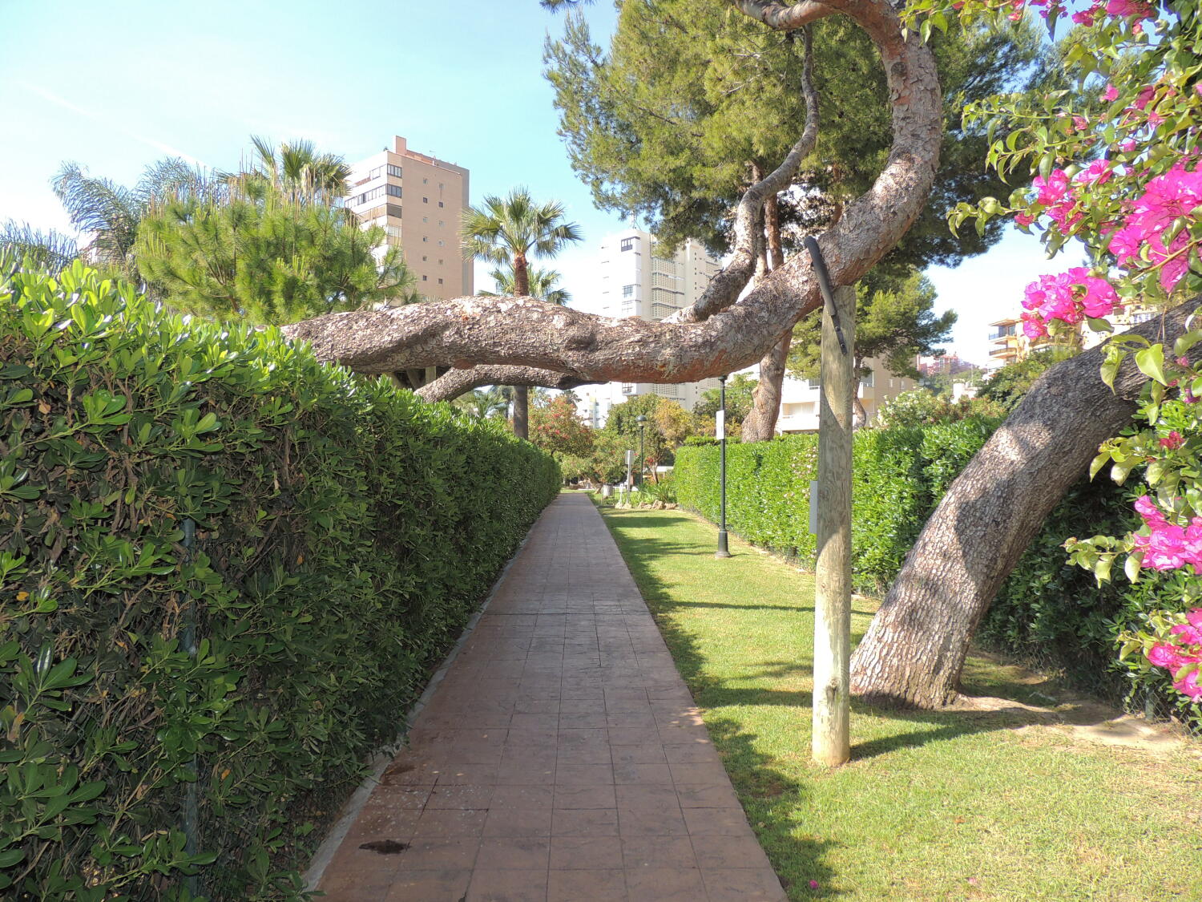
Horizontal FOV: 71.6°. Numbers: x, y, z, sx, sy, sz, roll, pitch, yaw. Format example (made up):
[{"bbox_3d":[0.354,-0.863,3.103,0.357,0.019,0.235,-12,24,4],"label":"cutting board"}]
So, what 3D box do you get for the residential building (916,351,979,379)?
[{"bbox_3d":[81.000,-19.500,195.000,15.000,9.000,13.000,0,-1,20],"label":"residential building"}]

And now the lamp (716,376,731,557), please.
[{"bbox_3d":[2.120,0.090,14.500,0.460,3.500,0.460,0,-1,0],"label":"lamp"}]

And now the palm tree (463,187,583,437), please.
[{"bbox_3d":[-2.600,-3.250,27.000,3.950,10.500,3.950,0,-1,0],"label":"palm tree"}]

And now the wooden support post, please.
[{"bbox_3d":[1.250,0.380,4.450,0.190,2.550,0.190,1,-1,0],"label":"wooden support post"}]

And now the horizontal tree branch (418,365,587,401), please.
[{"bbox_3d":[-0.620,-0.430,5.250,1.350,0.280,0.280,0,-1,27],"label":"horizontal tree branch"}]

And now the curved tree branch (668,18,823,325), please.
[{"bbox_3d":[0.810,-1.580,4.750,0.880,1.760,0.500,0,-1,0],"label":"curved tree branch"}]

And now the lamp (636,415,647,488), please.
[{"bbox_3d":[1.700,0.280,34.500,0.460,3.500,0.460,0,-1,0],"label":"lamp"}]

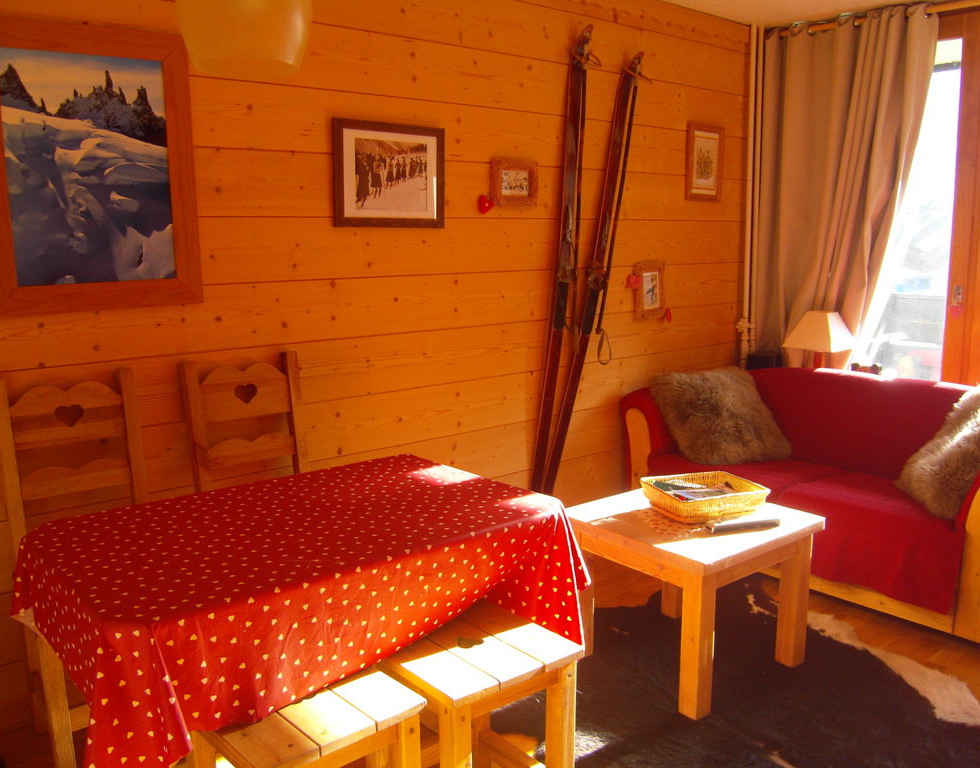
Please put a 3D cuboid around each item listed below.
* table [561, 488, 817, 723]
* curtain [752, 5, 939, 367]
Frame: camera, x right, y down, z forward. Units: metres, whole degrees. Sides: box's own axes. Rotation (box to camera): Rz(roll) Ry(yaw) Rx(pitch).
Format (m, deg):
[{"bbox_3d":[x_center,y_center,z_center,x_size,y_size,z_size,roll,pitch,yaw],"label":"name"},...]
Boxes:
[{"bbox_3d":[0.617,0.643,2.621,0.588,0.475,0.588,-8,11,-37],"label":"table"},{"bbox_3d":[1.550,-0.519,3.787,0.130,2.230,0.820,-8,11,-37],"label":"curtain"}]

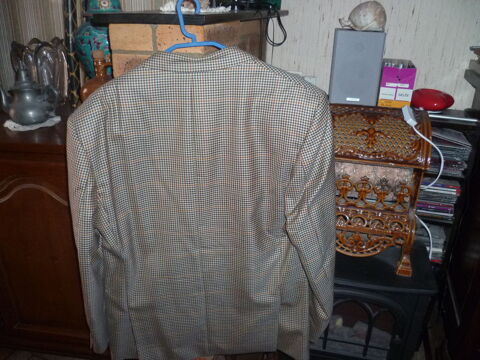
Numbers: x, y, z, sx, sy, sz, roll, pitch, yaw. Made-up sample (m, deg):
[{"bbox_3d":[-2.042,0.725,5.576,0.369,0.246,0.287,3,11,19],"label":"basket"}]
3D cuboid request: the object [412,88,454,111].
[{"bbox_3d":[0.574,-0.247,1.167,0.131,0.062,0.125,6,23,10],"label":"object"}]

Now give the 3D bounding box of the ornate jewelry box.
[{"bbox_3d":[0.367,0.007,1.202,0.335,0.450,0.260,6,23,10],"label":"ornate jewelry box"}]

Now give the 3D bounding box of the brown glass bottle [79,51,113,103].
[{"bbox_3d":[-0.513,-0.340,1.448,0.166,0.280,0.166,6,23,10],"label":"brown glass bottle"}]

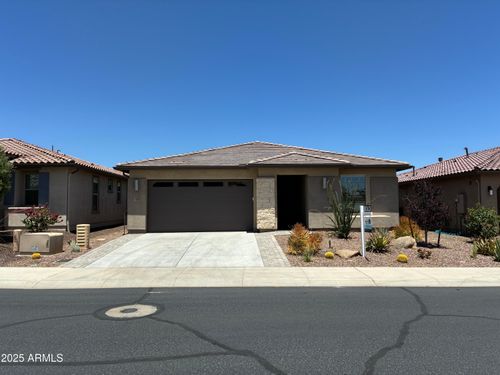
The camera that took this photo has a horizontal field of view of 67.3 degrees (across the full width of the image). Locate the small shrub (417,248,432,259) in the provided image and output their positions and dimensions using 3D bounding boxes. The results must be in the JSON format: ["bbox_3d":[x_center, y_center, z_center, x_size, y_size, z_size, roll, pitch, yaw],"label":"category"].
[{"bbox_3d":[5.417,2.059,11.650,0.430,0.290,0.400,0,-3,-1],"label":"small shrub"}]

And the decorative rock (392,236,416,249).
[{"bbox_3d":[5.534,1.972,13.500,0.820,0.410,0.620,0,-3,-1],"label":"decorative rock"}]

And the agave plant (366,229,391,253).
[{"bbox_3d":[4.346,1.795,12.750,0.780,0.760,0.760,0,-3,-1],"label":"agave plant"}]

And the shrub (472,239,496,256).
[{"bbox_3d":[7.636,1.951,12.250,0.720,0.560,0.700,0,-3,-1],"label":"shrub"}]

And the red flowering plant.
[{"bbox_3d":[-8.350,1.421,15.148,1.500,1.300,1.400,0,-3,0],"label":"red flowering plant"}]

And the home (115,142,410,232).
[{"bbox_3d":[0.480,-0.170,23.939,13.050,5.200,14.800,0,-3,-1],"label":"home"}]

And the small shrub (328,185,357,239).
[{"bbox_3d":[3.850,1.080,15.715,1.300,2.100,1.250,0,-3,0],"label":"small shrub"}]

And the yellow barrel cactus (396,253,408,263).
[{"bbox_3d":[4.700,2.138,11.607,0.340,0.290,0.340,0,-3,0],"label":"yellow barrel cactus"}]

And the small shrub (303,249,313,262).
[{"bbox_3d":[1.769,2.075,11.560,0.310,0.420,0.310,0,-3,0],"label":"small shrub"}]

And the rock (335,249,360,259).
[{"bbox_3d":[3.092,2.091,11.850,0.750,0.250,0.500,0,-3,-1],"label":"rock"}]

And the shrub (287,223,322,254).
[{"bbox_3d":[1.890,1.738,12.829,1.120,1.000,1.050,0,-3,0],"label":"shrub"}]

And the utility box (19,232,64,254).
[{"bbox_3d":[-7.140,1.886,12.871,1.000,0.700,0.880,0,-3,5],"label":"utility box"}]

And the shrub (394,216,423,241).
[{"bbox_3d":[6.540,1.645,15.537,1.120,0.980,1.100,0,-3,0],"label":"shrub"}]

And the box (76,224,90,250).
[{"bbox_3d":[-5.845,1.736,13.200,0.341,0.866,0.290,0,-3,-1],"label":"box"}]

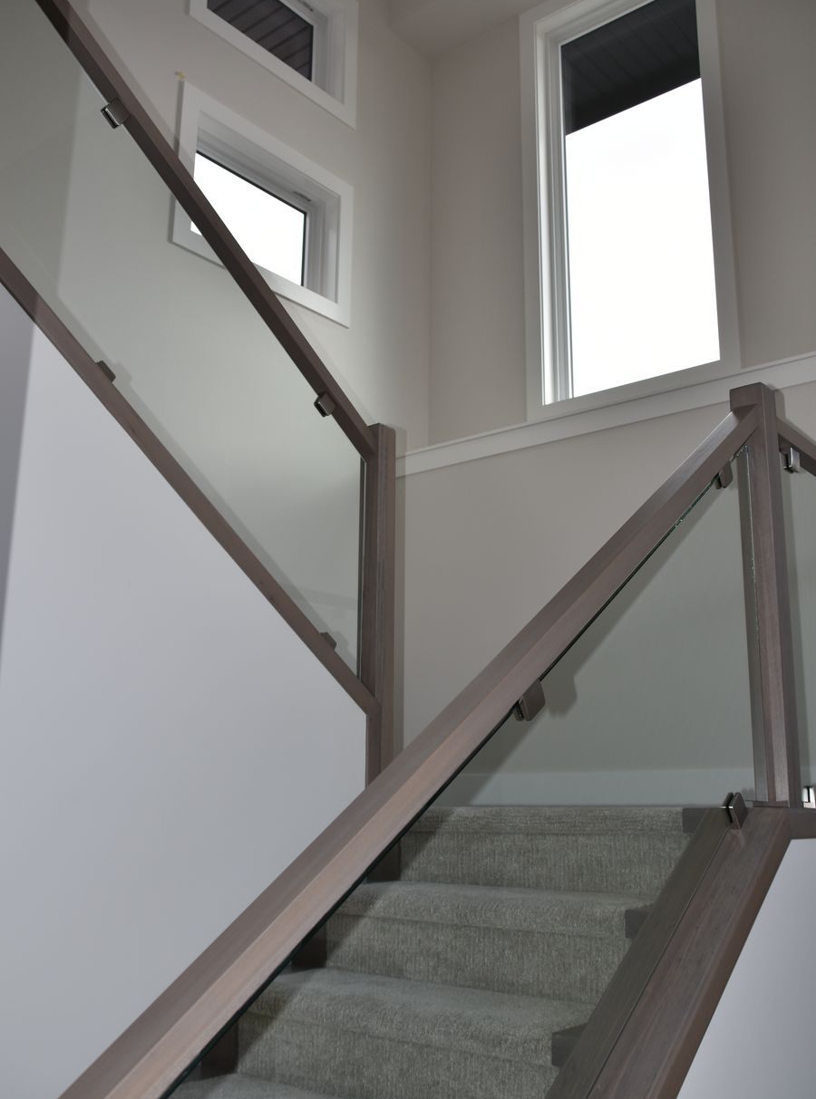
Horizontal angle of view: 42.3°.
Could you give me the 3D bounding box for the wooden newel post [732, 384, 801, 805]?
[{"bbox_3d":[0.857,0.096,2.526,0.081,1.007,0.081,-10,-16,39],"label":"wooden newel post"}]

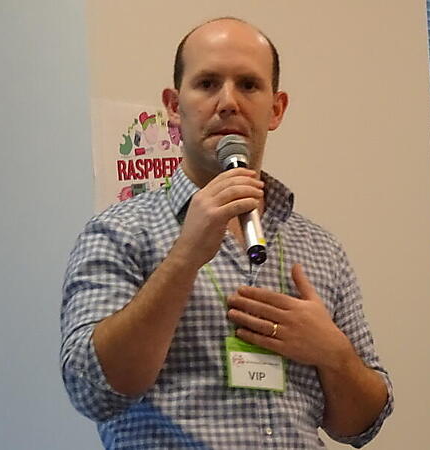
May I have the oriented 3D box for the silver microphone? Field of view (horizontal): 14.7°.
[{"bbox_3d":[0.043,-0.037,2.500,0.051,0.237,0.051,-13,-38,0],"label":"silver microphone"}]

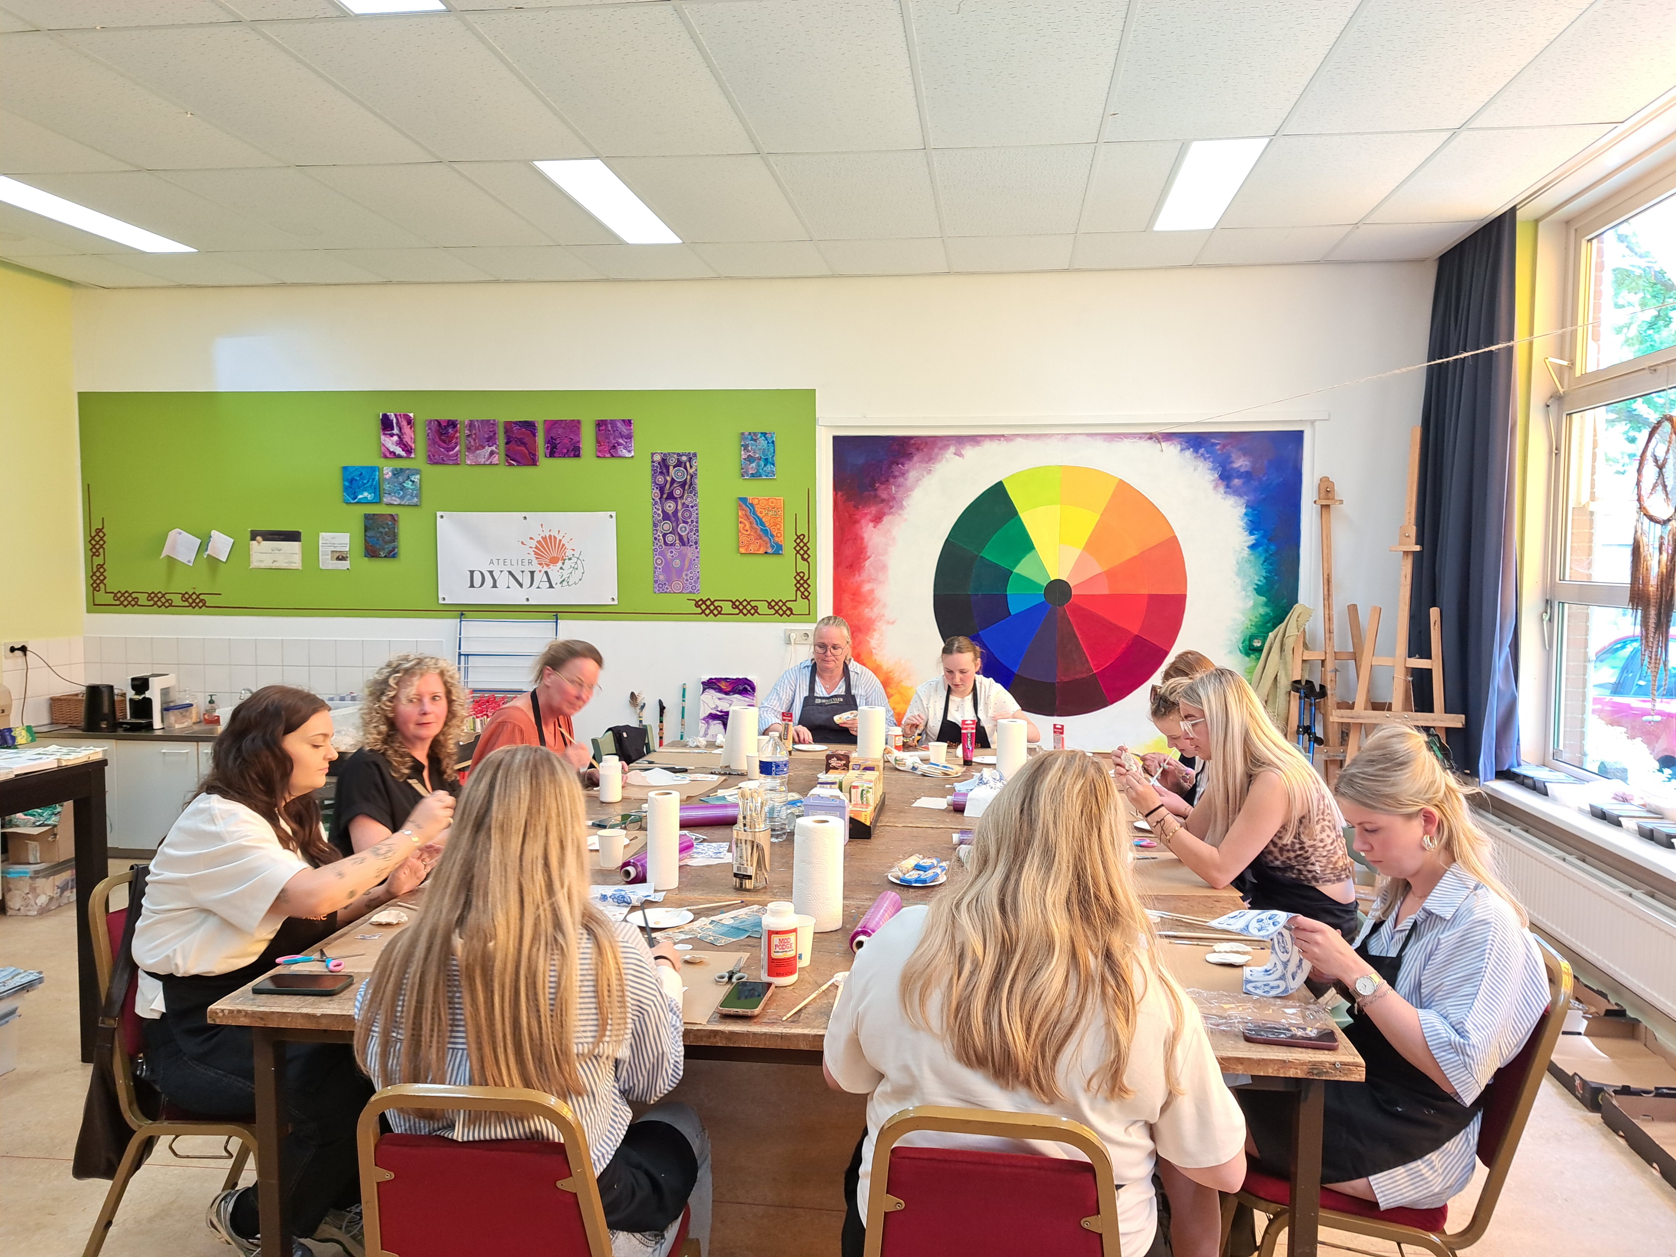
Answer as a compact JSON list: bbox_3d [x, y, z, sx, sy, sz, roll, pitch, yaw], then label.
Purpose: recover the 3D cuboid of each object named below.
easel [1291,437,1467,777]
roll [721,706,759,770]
[{"bbox_3d":[2.387,0.210,5.165,0.680,2.210,0.650,2,4,18],"label":"easel"},{"bbox_3d":[-0.397,0.443,4.720,0.130,0.245,0.120,1,4,7],"label":"roll"}]

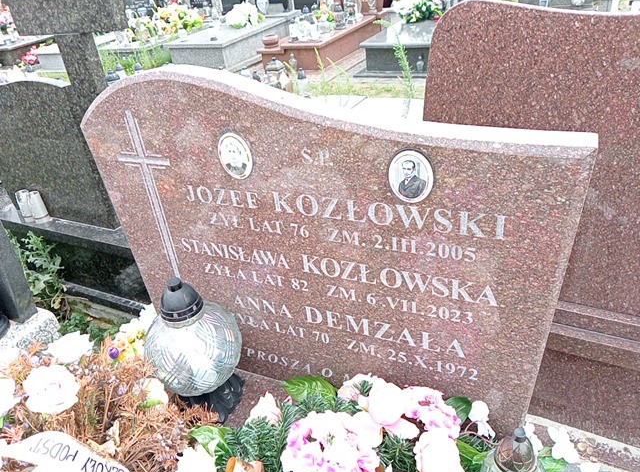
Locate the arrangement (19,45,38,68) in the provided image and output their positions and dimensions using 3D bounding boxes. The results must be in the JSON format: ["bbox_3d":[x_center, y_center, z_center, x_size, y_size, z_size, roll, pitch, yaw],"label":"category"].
[{"bbox_3d":[-4.164,-2.503,7.321,0.250,0.320,0.240,10,35,27],"label":"arrangement"}]

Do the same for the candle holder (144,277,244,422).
[{"bbox_3d":[-0.294,0.257,1.217,0.221,0.382,0.221,8,34,24],"label":"candle holder"}]

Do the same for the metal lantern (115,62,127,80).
[{"bbox_3d":[-2.377,-1.939,6.119,0.115,0.200,0.115,10,35,27],"label":"metal lantern"}]

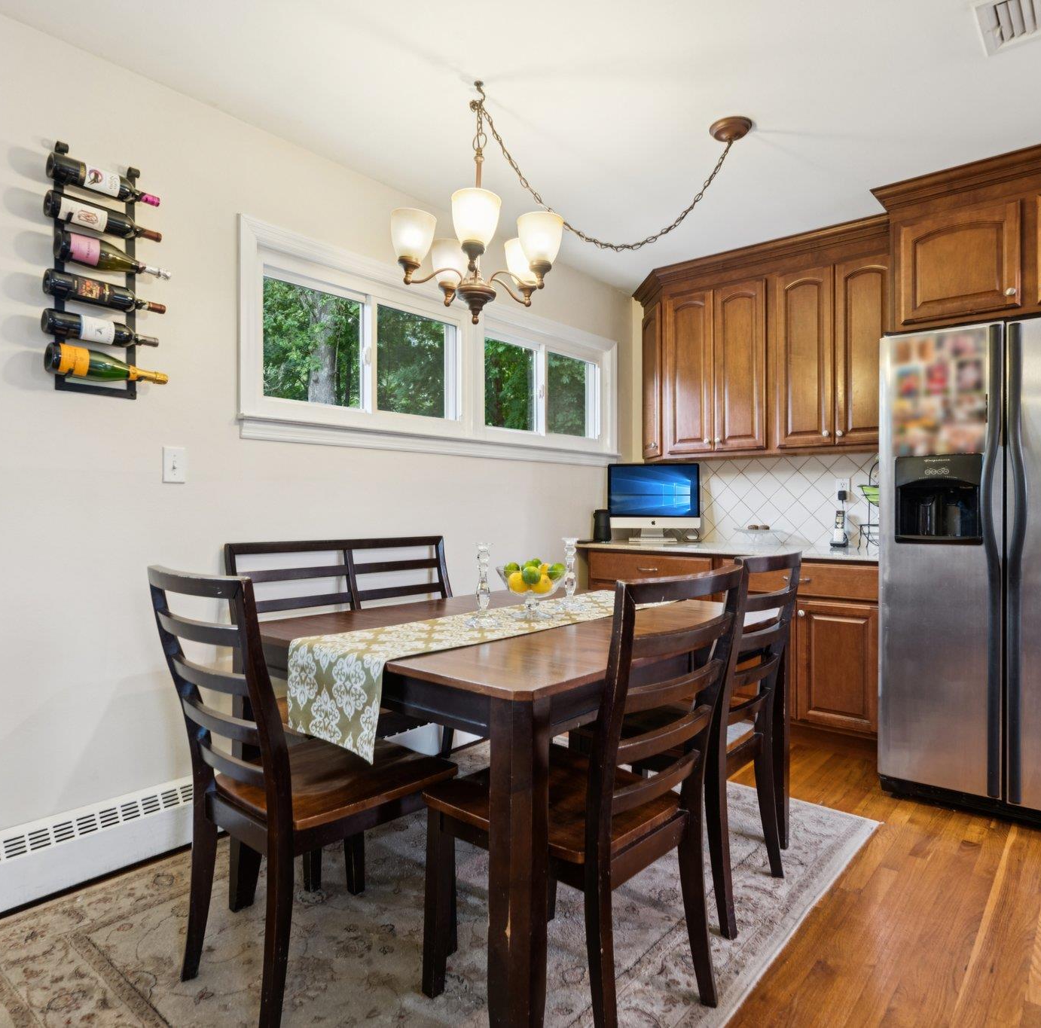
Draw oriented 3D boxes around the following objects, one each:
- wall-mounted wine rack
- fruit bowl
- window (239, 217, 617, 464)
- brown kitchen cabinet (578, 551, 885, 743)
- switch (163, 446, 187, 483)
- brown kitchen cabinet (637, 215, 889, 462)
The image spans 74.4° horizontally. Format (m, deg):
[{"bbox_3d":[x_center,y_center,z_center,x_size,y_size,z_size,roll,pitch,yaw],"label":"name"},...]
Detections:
[{"bbox_3d":[-1.229,-0.703,2.042,0.120,0.696,0.302,0,0,41],"label":"wall-mounted wine rack"},{"bbox_3d":[0.032,0.231,2.152,0.222,0.170,0.222,0,0,0],"label":"fruit bowl"},{"bbox_3d":[-0.197,-0.670,3.348,0.100,0.781,2.466,0,0,41],"label":"window"},{"bbox_3d":[1.169,0.612,3.670,1.573,0.827,0.611,0,0,41],"label":"brown kitchen cabinet"},{"bbox_3d":[-1.127,-0.159,2.243,0.018,0.116,0.070,0,0,41],"label":"switch"},{"bbox_3d":[1.246,-0.856,3.785,1.584,1.089,0.341,0,0,41],"label":"brown kitchen cabinet"}]

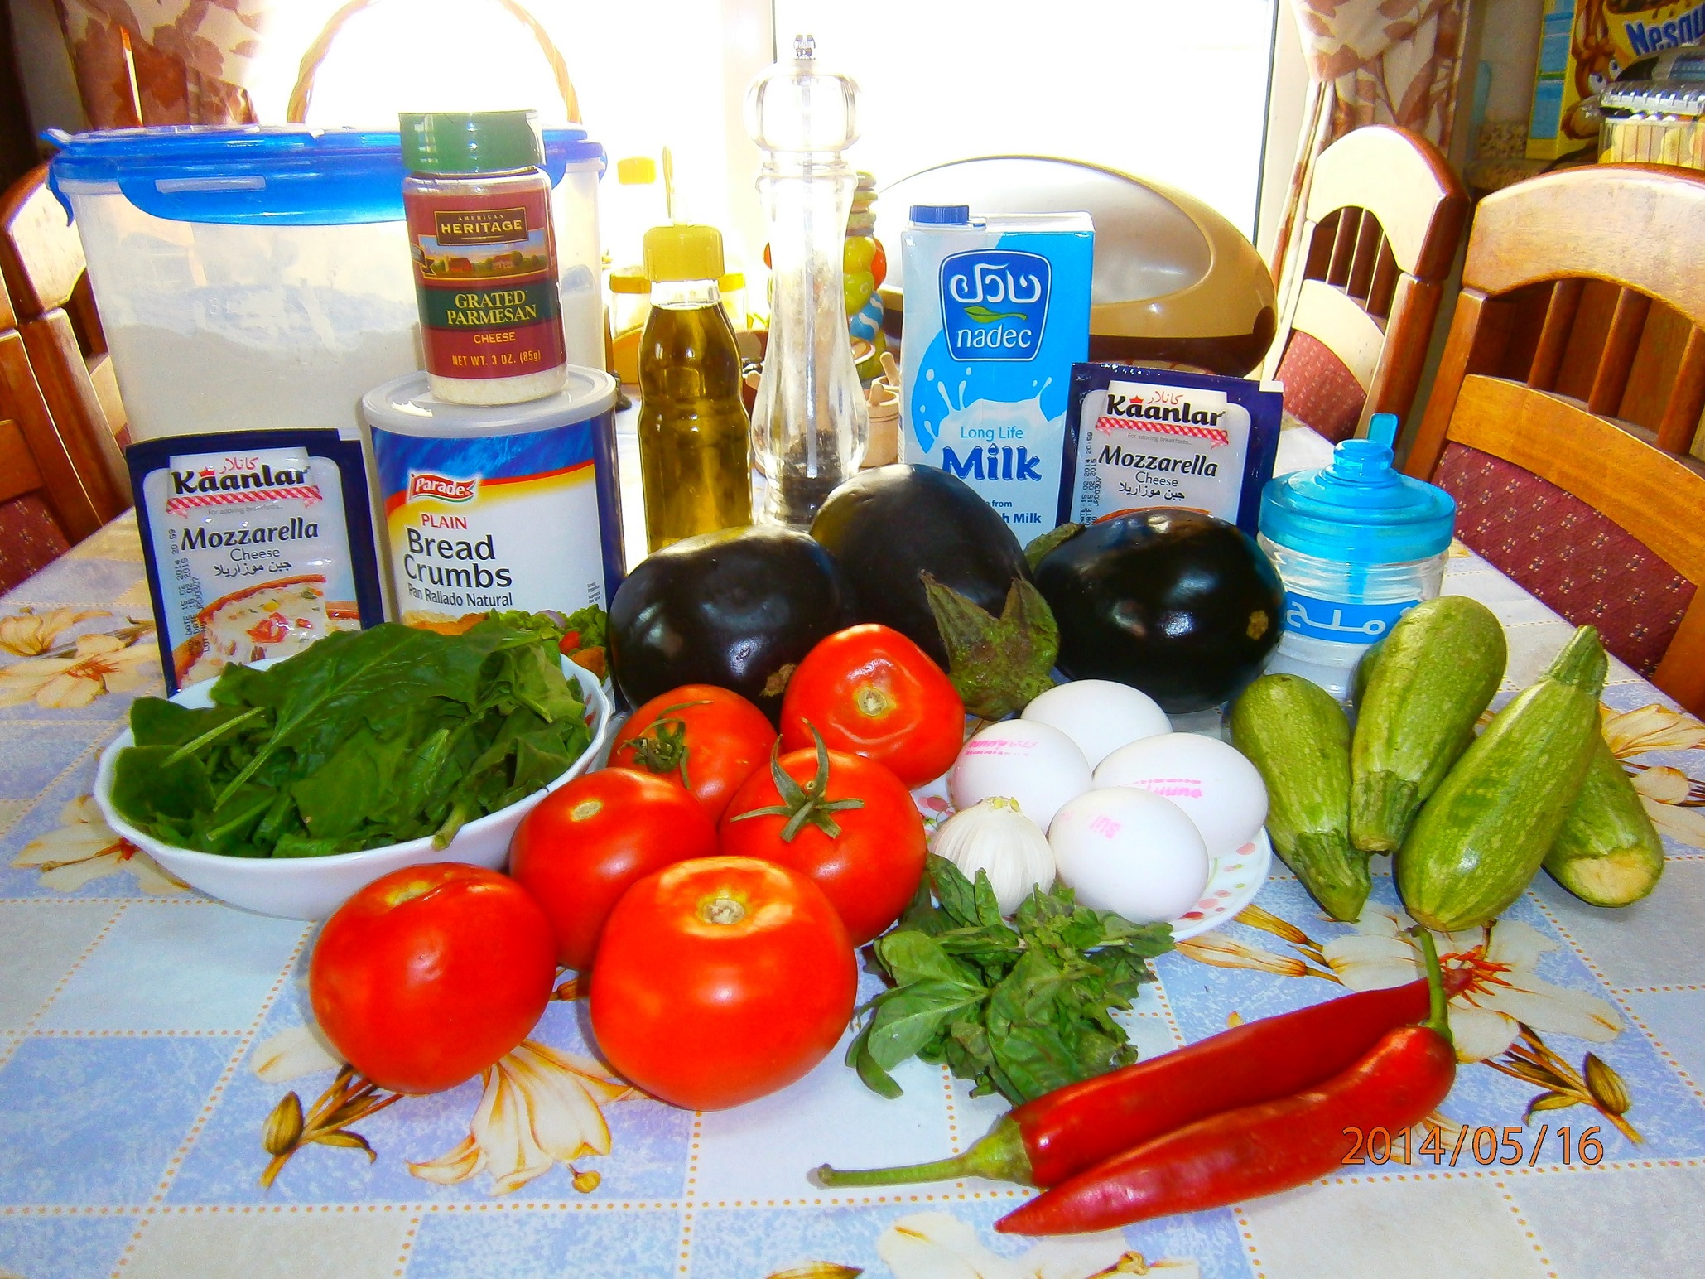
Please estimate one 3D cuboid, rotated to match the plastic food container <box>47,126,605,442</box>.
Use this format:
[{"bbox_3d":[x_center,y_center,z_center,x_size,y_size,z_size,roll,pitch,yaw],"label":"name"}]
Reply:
[{"bbox_3d":[-0.239,-0.136,0.667,0.223,0.236,0.165,-8,27,-15],"label":"plastic food container"}]

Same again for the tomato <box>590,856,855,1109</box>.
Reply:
[{"bbox_3d":[-0.037,0.095,0.361,0.075,0.065,0.075,-1,25,0],"label":"tomato"}]

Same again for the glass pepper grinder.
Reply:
[{"bbox_3d":[-0.028,-0.200,0.750,0.070,0.275,0.070,-1,25,0],"label":"glass pepper grinder"}]

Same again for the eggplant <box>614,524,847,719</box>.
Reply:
[{"bbox_3d":[-0.054,-0.009,0.545,0.097,0.090,0.127,-13,28,-24],"label":"eggplant"}]

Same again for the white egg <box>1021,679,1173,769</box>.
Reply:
[{"bbox_3d":[0.091,0.037,0.489,0.059,0.044,0.044,-1,25,0],"label":"white egg"}]

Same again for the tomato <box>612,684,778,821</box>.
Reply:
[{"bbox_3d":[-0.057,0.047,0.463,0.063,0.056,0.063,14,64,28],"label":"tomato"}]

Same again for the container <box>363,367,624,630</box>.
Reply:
[{"bbox_3d":[-0.149,-0.038,0.565,0.103,0.140,0.103,1,25,4],"label":"container"}]

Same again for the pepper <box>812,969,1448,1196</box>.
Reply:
[{"bbox_3d":[0.093,0.118,0.346,0.212,0.025,0.029,-10,27,-19],"label":"pepper"}]

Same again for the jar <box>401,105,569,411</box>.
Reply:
[{"bbox_3d":[-0.153,-0.158,0.534,0.059,0.111,0.059,-7,26,-14],"label":"jar"}]

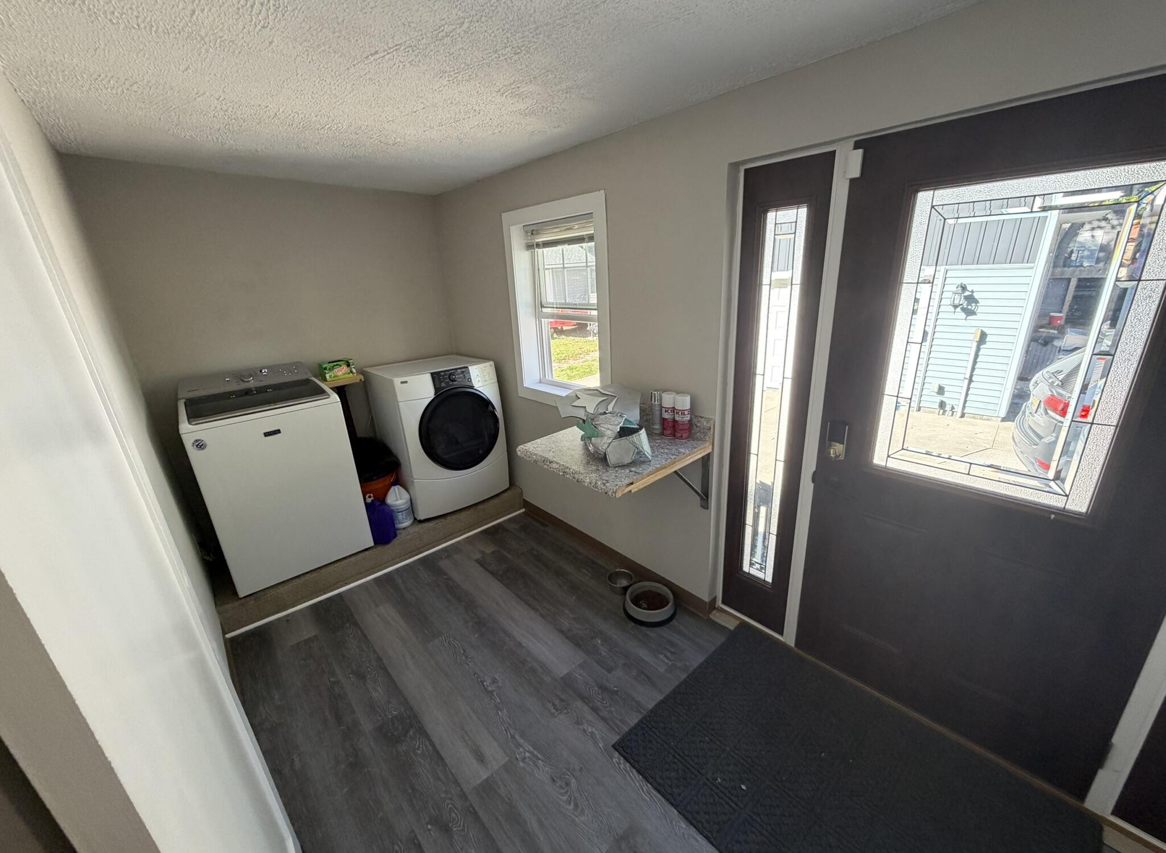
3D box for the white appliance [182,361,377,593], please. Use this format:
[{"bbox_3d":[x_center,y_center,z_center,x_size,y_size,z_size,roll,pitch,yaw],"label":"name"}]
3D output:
[{"bbox_3d":[-1.823,0.244,2.793,0.700,1.080,0.700,-18,23,-38],"label":"white appliance"}]

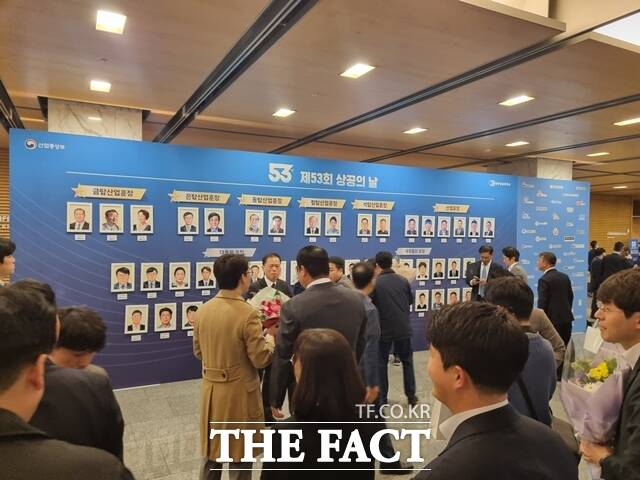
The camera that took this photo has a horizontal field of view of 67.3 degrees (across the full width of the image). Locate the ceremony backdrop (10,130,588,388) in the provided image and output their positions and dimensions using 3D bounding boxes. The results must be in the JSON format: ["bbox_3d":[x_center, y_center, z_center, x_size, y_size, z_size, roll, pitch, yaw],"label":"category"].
[{"bbox_3d":[0.982,0.320,7.483,9.804,2.973,0.140,0,1,-27],"label":"ceremony backdrop"}]

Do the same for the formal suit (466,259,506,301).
[{"bbox_3d":[2.230,1.051,6.508,0.560,1.460,0.360,1,1,20],"label":"formal suit"}]

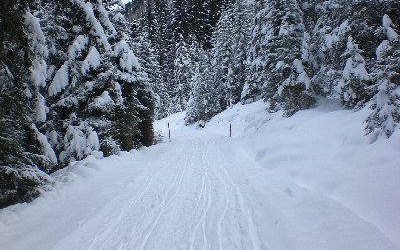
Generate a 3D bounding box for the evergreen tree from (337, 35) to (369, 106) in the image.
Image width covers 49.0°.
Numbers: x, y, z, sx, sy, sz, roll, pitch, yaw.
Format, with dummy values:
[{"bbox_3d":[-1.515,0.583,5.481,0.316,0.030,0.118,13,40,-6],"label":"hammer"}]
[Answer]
[{"bbox_3d":[6.640,-2.300,19.000,1.500,3.150,1.500,0,1,0],"label":"evergreen tree"}]

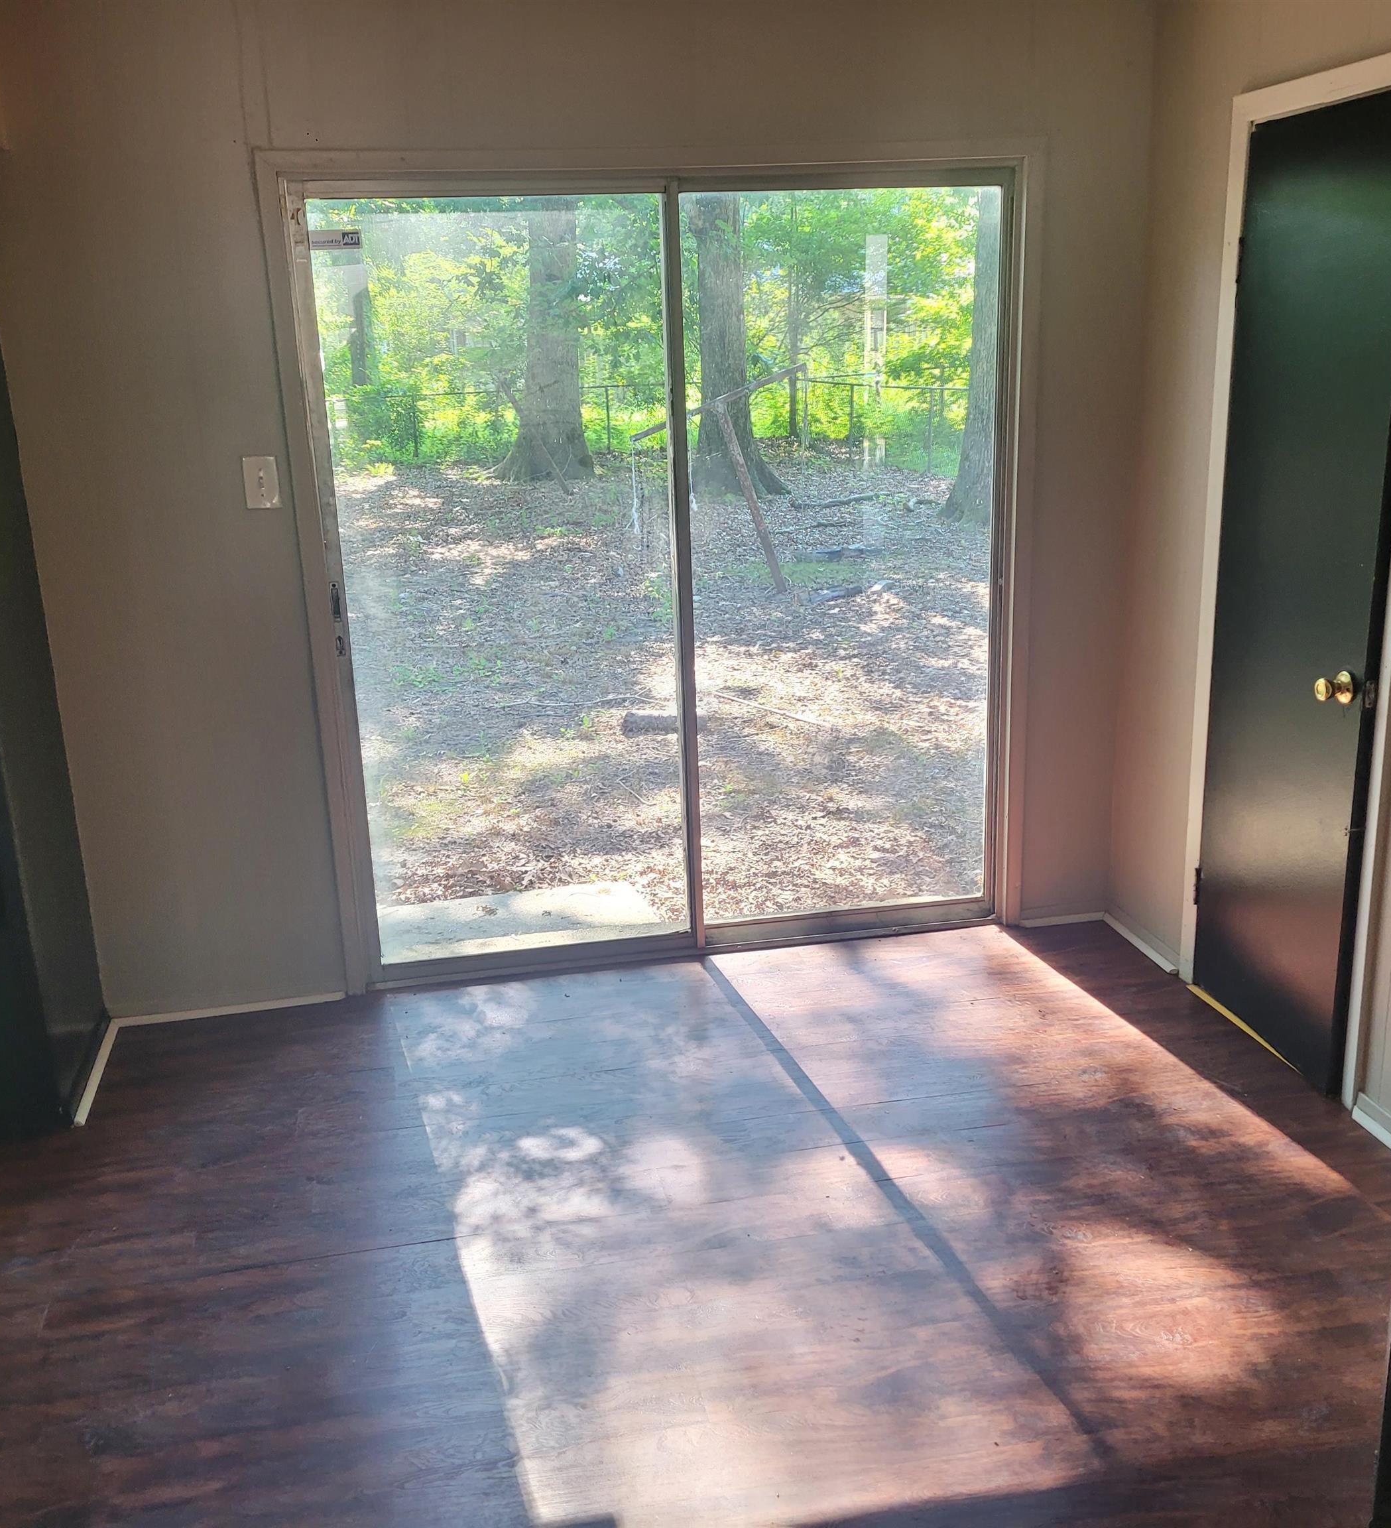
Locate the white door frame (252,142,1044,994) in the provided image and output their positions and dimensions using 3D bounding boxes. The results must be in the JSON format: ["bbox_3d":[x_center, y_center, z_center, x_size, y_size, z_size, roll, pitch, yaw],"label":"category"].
[{"bbox_3d":[-0.034,-0.473,3.901,1.879,2.054,0.100,-5,17,-11],"label":"white door frame"}]

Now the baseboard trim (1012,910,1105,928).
[{"bbox_3d":[1.044,0.438,4.350,0.254,0.022,0.016,-5,17,-11],"label":"baseboard trim"}]

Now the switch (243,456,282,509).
[{"bbox_3d":[-1.018,-0.658,3.593,0.073,0.117,0.010,-5,17,-11],"label":"switch"}]

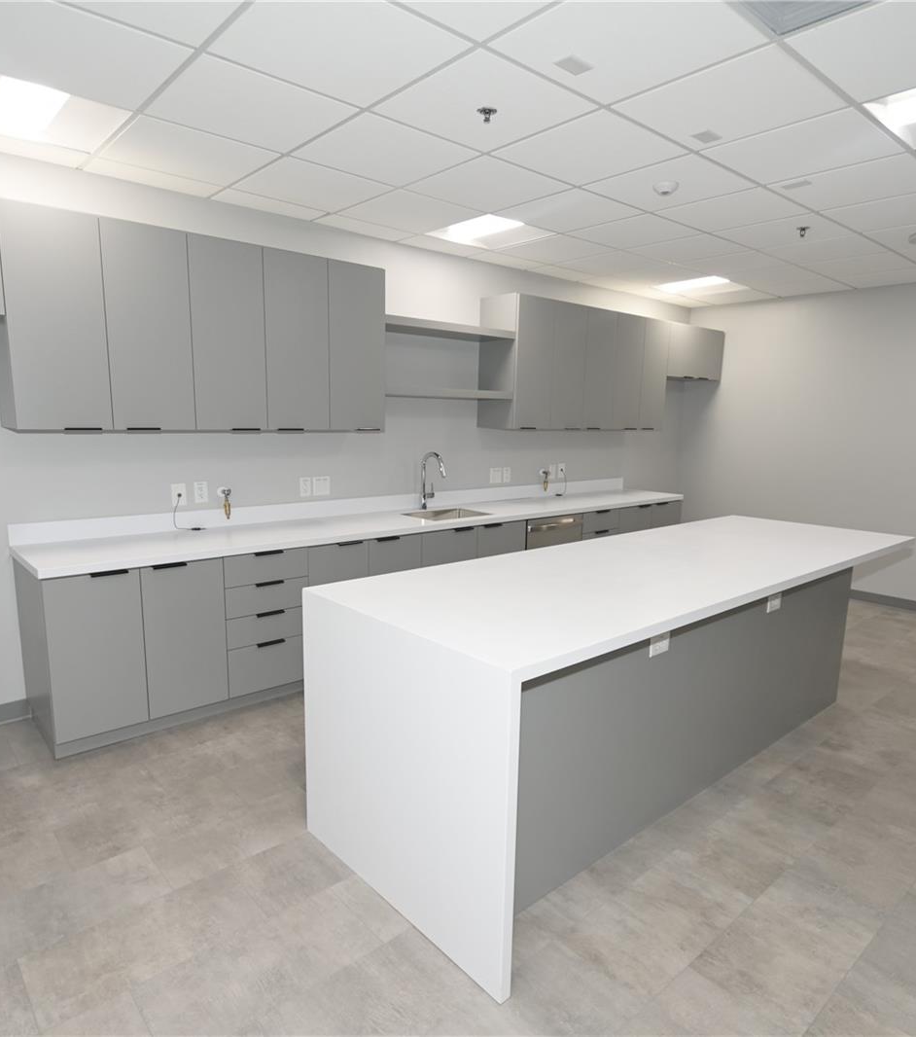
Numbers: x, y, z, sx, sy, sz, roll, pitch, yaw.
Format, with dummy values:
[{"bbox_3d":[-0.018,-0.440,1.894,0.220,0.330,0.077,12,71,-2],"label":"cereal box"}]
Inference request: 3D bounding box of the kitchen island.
[{"bbox_3d":[0.933,0.620,2.923,2.975,0.914,1.004,-6,12,-39],"label":"kitchen island"}]

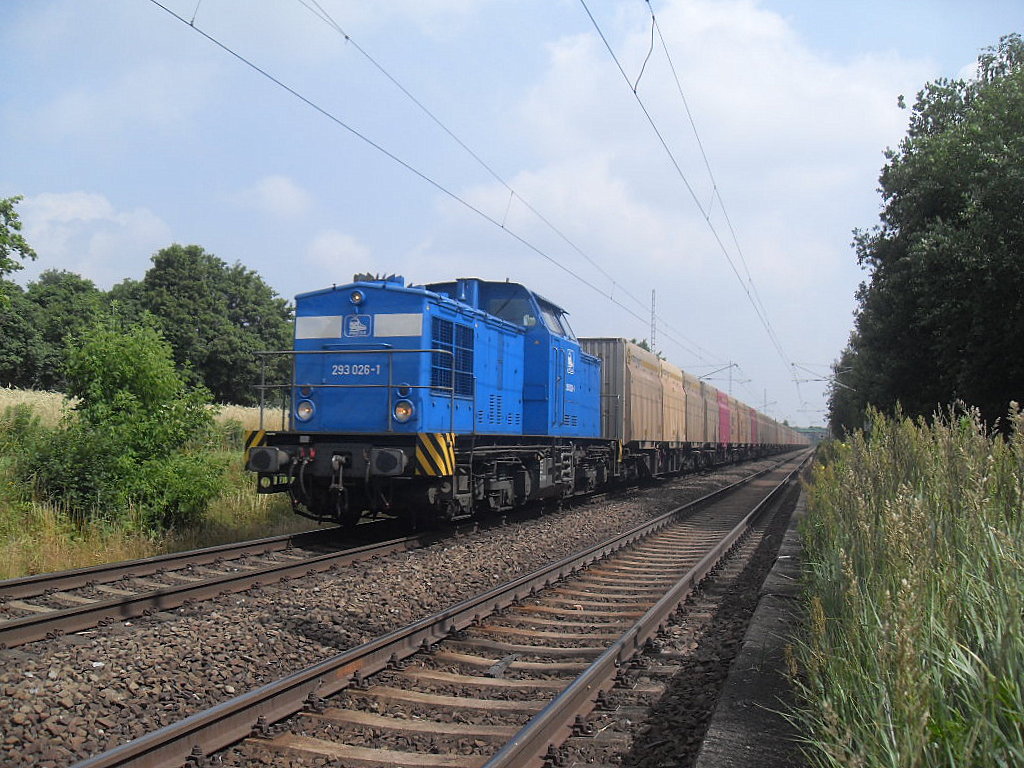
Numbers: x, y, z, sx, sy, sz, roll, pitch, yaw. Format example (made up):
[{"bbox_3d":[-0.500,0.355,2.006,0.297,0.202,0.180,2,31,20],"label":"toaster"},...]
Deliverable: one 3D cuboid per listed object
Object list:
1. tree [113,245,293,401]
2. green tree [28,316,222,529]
[{"bbox_3d":[-16.924,-2.816,55.000,9.500,9.300,8.500,2,-3,-17],"label":"tree"},{"bbox_3d":[-6.805,0.646,17.800,3.300,3.750,2.900,3,-3,-21],"label":"green tree"}]

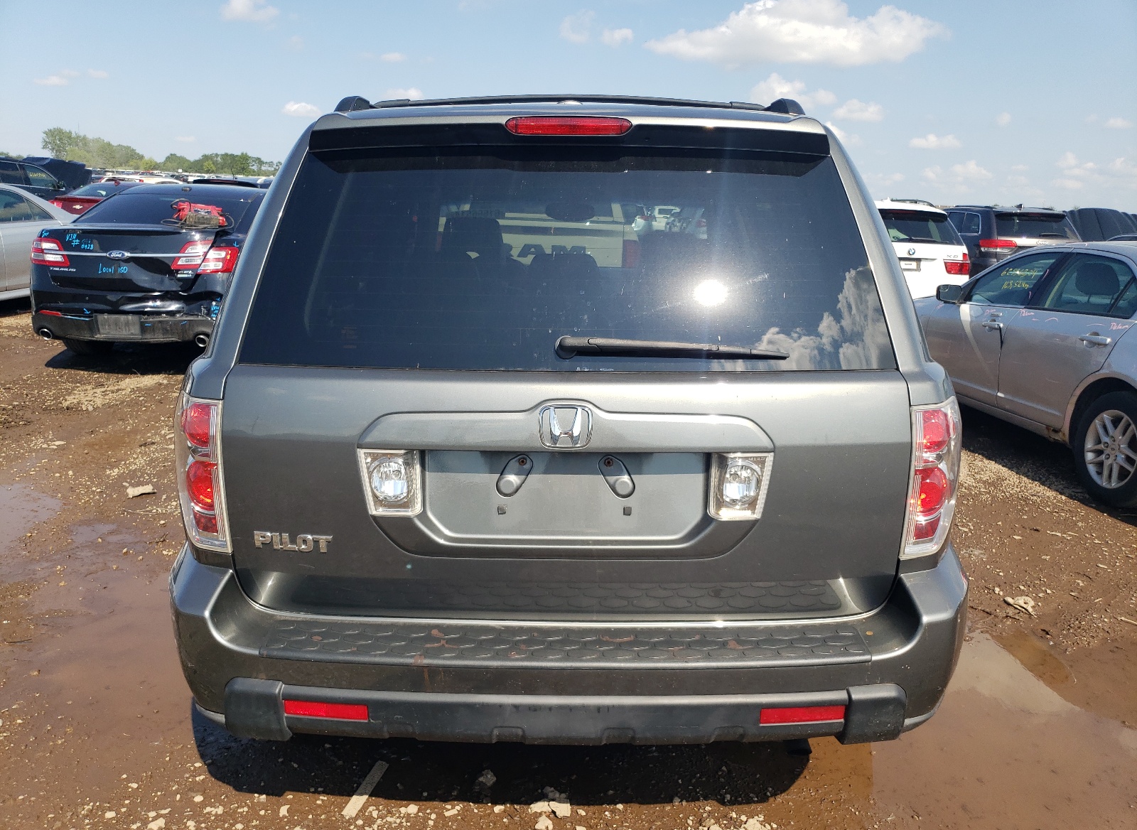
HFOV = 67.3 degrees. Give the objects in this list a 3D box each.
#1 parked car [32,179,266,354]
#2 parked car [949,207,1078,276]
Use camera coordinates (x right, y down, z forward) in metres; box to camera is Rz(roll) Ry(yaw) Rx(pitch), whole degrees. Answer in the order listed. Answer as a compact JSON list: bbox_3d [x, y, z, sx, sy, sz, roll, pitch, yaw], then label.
[{"bbox_3d":[-3.643,-1.739,9.501,1.930,1.540,5.100,3,15,1],"label":"parked car"},{"bbox_3d":[8.257,-3.324,17.372,1.940,1.760,4.820,3,15,0],"label":"parked car"}]

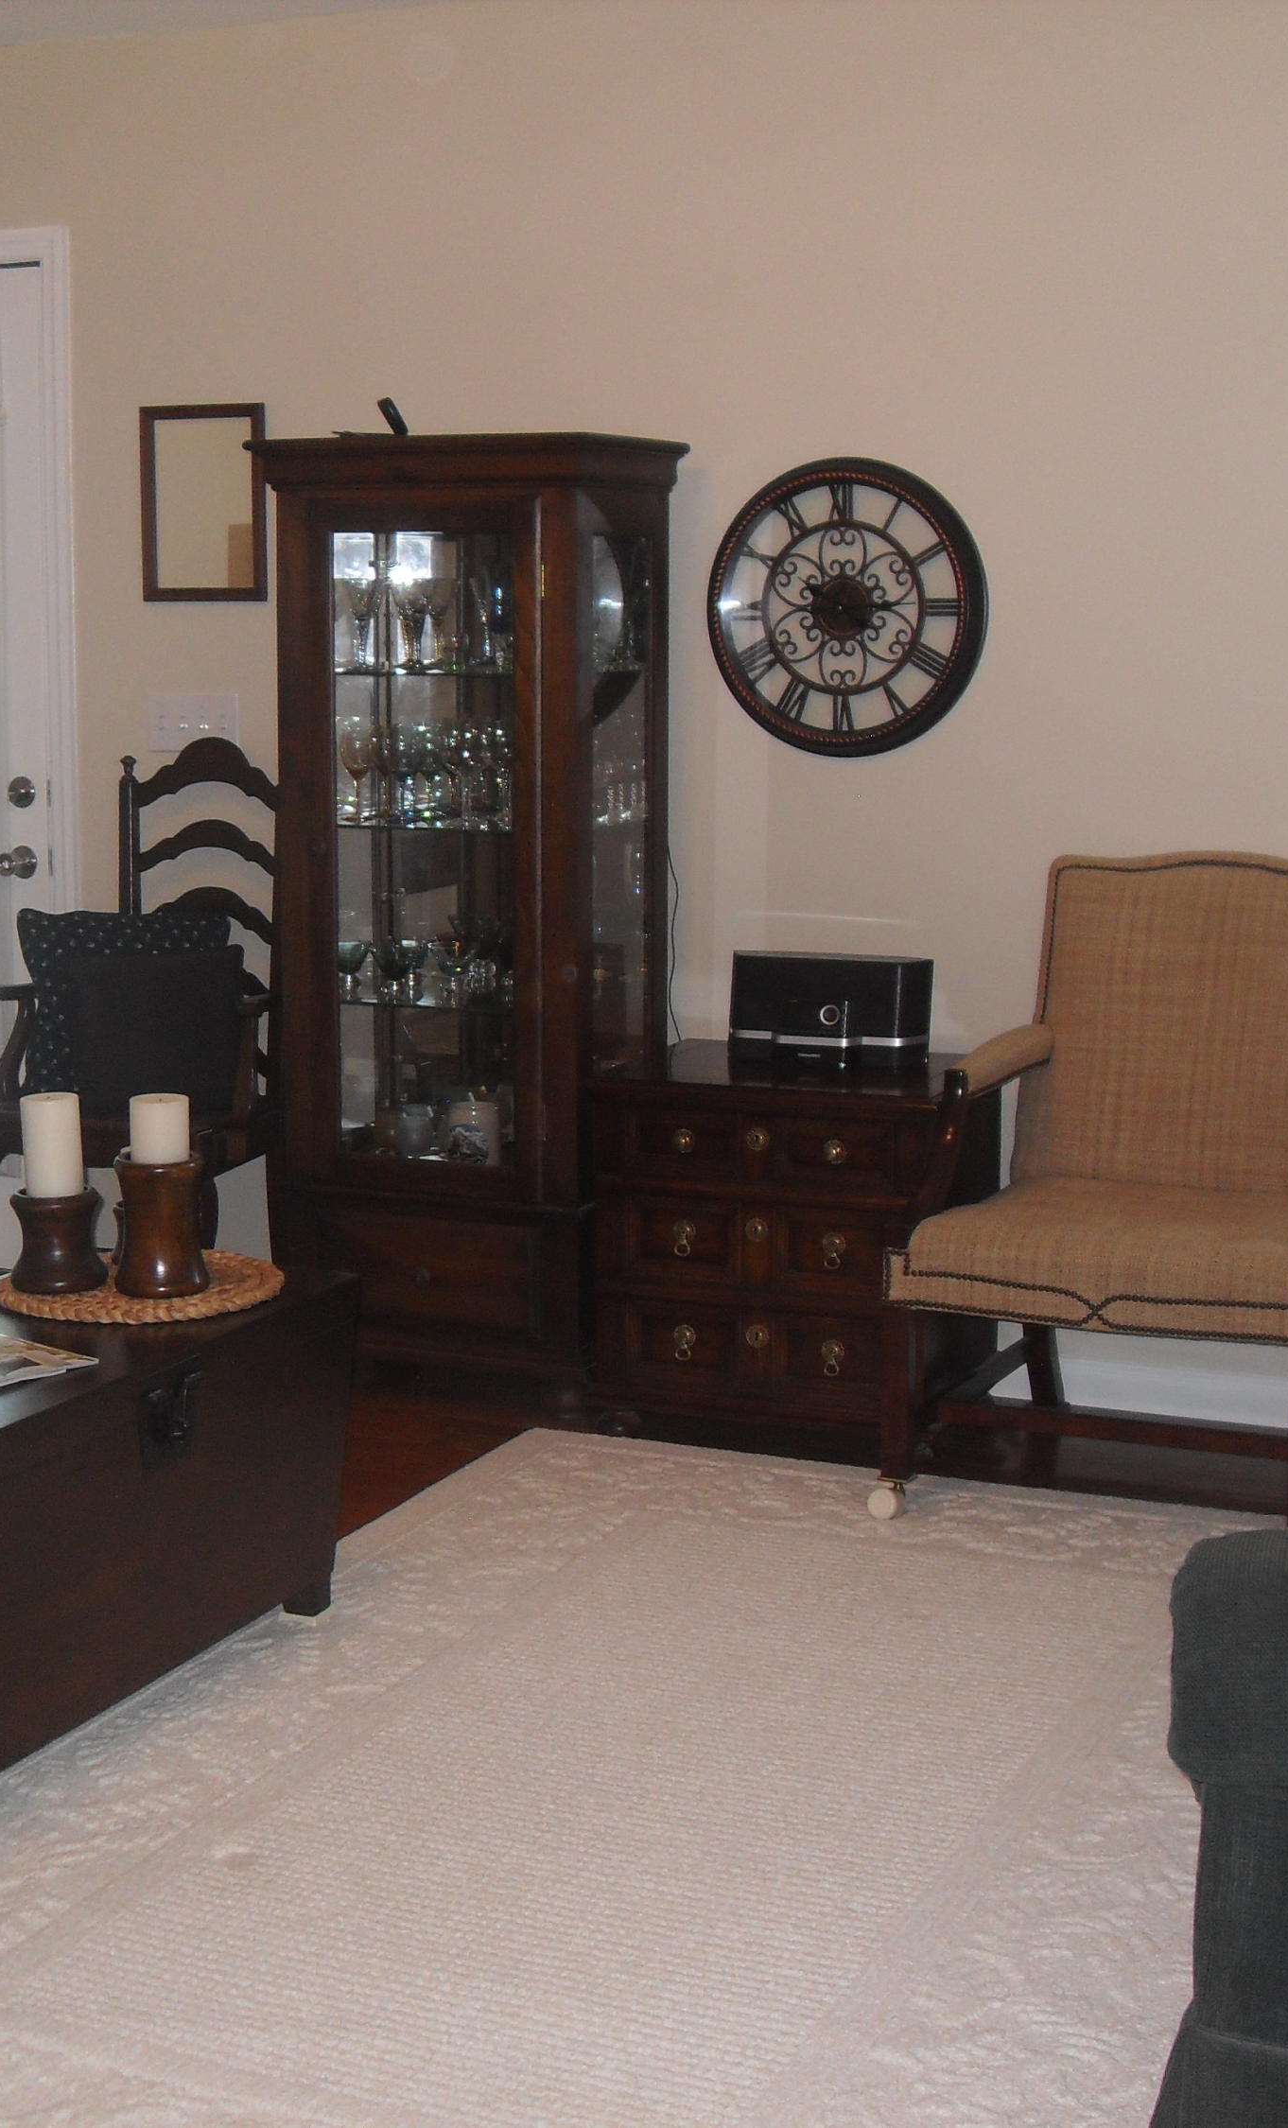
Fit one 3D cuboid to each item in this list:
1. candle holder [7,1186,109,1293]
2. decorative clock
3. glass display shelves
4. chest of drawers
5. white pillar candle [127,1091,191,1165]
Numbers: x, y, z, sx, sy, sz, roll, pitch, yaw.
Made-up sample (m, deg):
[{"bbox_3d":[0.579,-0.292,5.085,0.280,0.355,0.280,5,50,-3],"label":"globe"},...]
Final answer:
[{"bbox_3d":[-0.780,0.234,3.697,0.128,0.118,0.128,0,9,0],"label":"candle holder"},{"bbox_3d":[0.347,-0.790,4.823,0.510,0.510,0.050,4,9,23],"label":"decorative clock"},{"bbox_3d":[-0.305,-0.253,4.955,0.620,1.668,0.420,4,9,23],"label":"glass display shelves"},{"bbox_3d":[0.273,0.311,4.765,0.615,0.615,0.475,4,9,23],"label":"chest of drawers"},{"bbox_3d":[-0.634,0.095,3.655,0.078,0.100,0.078,0,9,0],"label":"white pillar candle"}]

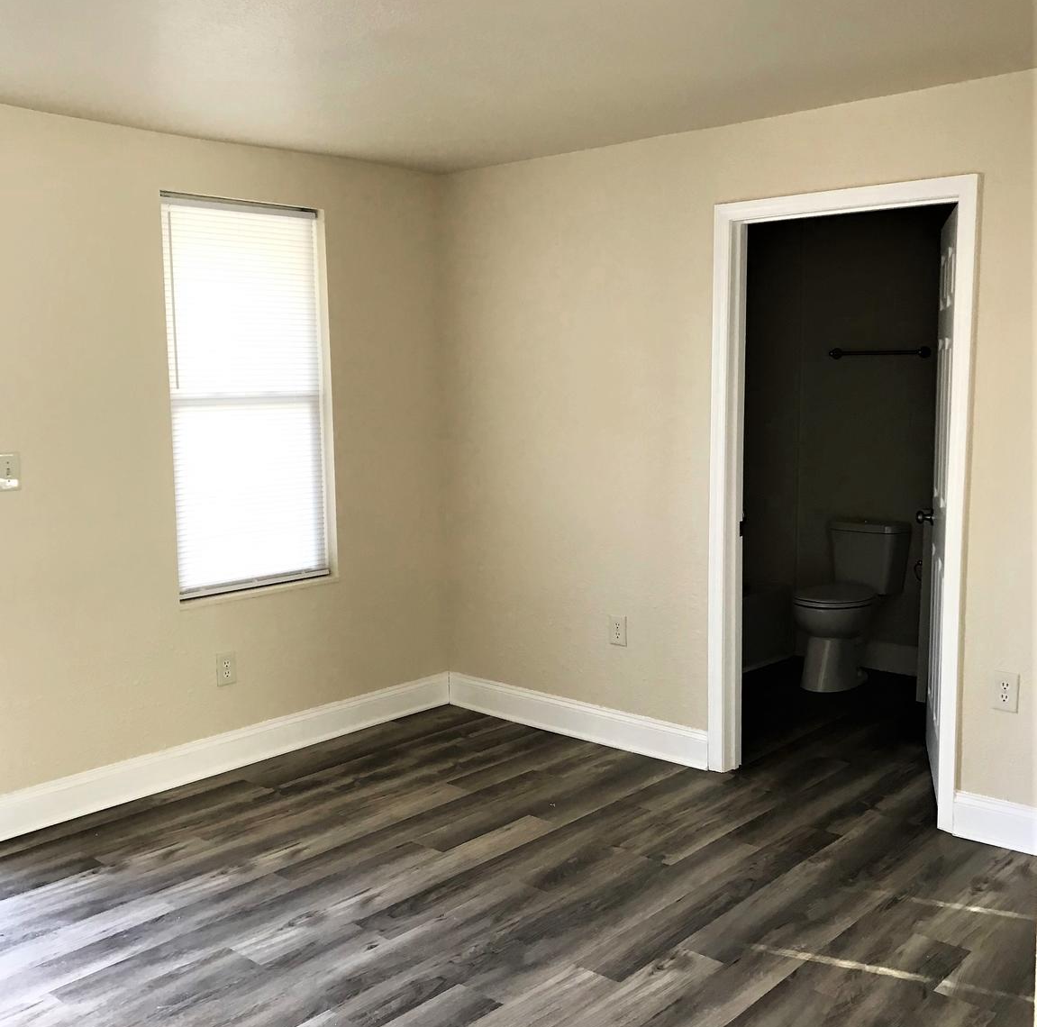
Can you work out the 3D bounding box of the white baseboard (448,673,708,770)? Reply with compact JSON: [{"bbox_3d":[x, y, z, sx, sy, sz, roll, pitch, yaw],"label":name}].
[{"bbox_3d":[0.210,0.852,4.692,1.361,0.149,0.018,6,10,40],"label":"white baseboard"}]

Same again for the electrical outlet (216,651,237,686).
[{"bbox_3d":[-1.114,0.592,4.267,0.010,0.121,0.077,6,10,43],"label":"electrical outlet"}]

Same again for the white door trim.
[{"bbox_3d":[1.101,-0.030,3.871,0.921,2.090,0.140,6,10,40],"label":"white door trim"}]

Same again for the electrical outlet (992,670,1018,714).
[{"bbox_3d":[1.529,0.557,3.501,0.076,0.121,0.010,6,10,40],"label":"electrical outlet"}]

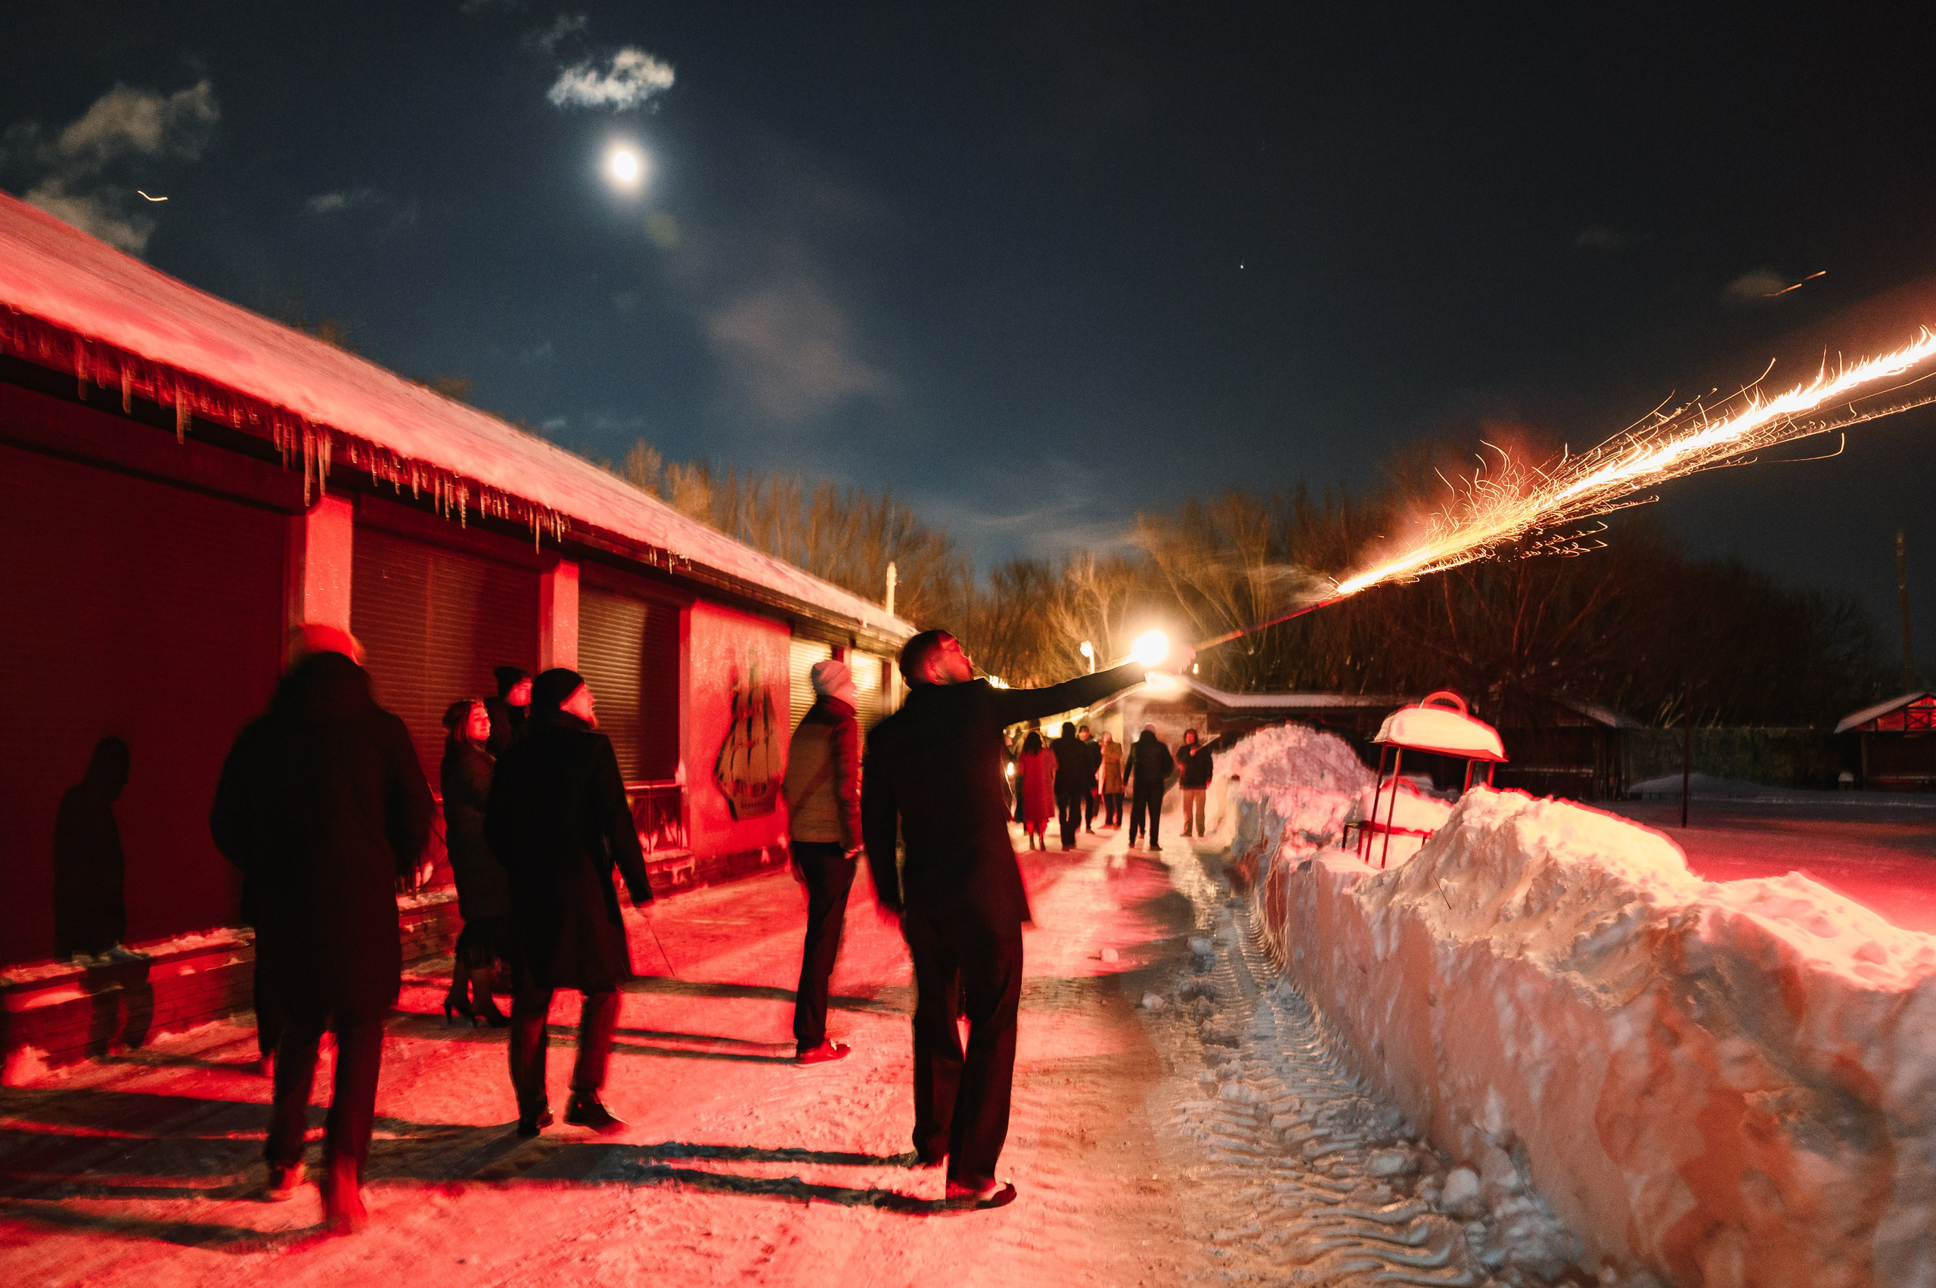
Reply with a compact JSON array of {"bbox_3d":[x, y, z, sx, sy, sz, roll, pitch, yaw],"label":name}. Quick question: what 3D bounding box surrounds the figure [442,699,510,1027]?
[{"bbox_3d":[-2.554,1.125,6.788,0.370,1.656,0.470,1,-5,-15],"label":"figure"}]

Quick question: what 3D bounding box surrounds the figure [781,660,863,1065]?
[{"bbox_3d":[-0.670,0.976,5.956,0.380,1.798,0.500,3,-6,-38],"label":"figure"}]

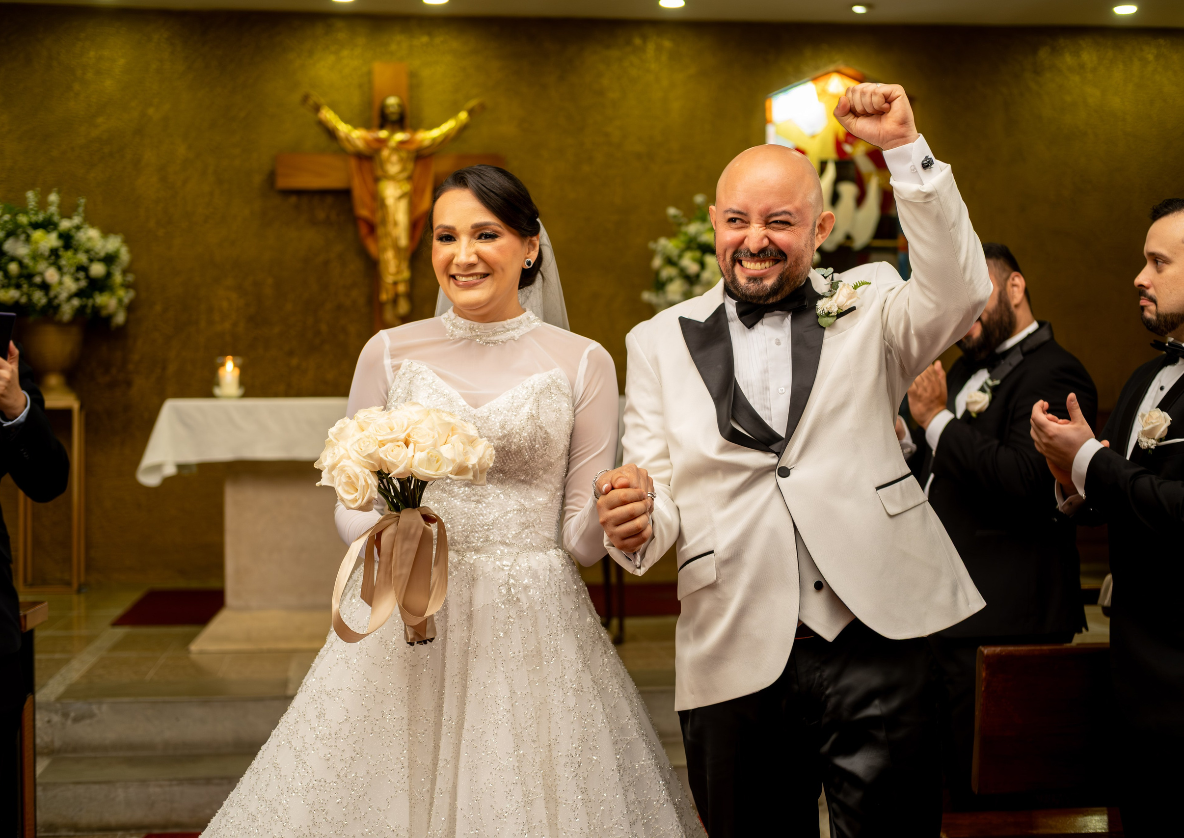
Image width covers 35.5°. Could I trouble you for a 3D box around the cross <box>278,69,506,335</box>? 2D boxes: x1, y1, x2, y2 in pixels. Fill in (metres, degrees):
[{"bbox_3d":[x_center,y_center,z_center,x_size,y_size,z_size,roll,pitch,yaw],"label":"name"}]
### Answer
[{"bbox_3d":[-0.953,-1.017,8.740,1.090,1.360,0.200,0,2,-6],"label":"cross"}]

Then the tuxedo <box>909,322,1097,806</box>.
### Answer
[{"bbox_3d":[0.890,0.524,4.142,0.440,1.460,0.520,-2,3,-37],"label":"tuxedo"}]

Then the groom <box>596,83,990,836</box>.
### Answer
[{"bbox_3d":[0.320,0.401,2.987,0.650,1.860,0.460,0,2,5],"label":"groom"}]

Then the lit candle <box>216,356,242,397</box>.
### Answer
[{"bbox_3d":[-1.502,-0.174,7.650,0.110,0.175,0.110,0,2,-6],"label":"lit candle"}]

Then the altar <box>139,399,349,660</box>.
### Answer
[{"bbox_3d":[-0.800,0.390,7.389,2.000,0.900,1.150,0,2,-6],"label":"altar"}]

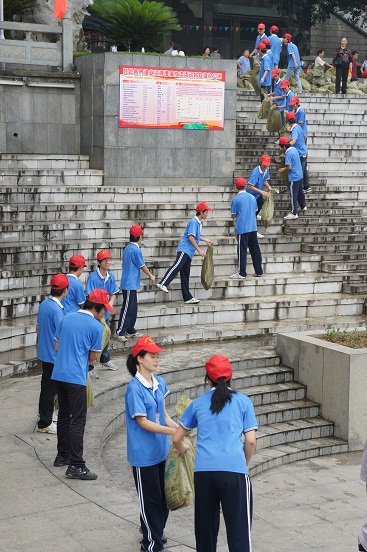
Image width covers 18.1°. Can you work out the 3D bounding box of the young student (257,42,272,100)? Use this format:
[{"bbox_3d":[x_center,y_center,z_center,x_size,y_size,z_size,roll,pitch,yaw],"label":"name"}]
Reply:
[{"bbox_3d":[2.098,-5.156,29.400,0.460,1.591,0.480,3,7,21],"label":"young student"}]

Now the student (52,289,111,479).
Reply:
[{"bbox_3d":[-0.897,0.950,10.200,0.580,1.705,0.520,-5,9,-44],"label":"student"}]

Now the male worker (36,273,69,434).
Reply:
[{"bbox_3d":[-1.349,0.780,11.870,0.350,1.610,0.450,-4,7,-38],"label":"male worker"}]

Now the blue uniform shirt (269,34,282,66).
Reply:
[{"bbox_3d":[2.434,-5.973,30.400,0.450,0.821,0.300,-1,7,-21],"label":"blue uniform shirt"}]

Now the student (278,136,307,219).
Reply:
[{"bbox_3d":[2.067,-1.886,21.722,0.460,1.570,0.470,3,6,19],"label":"student"}]

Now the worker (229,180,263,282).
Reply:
[{"bbox_3d":[1.105,-0.836,20.000,0.520,1.726,0.420,-1,7,-18],"label":"worker"}]

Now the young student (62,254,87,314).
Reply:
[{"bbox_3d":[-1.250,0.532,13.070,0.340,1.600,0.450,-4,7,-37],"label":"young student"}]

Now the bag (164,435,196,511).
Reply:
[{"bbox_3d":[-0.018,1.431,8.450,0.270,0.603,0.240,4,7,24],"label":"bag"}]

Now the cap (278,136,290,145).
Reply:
[{"bbox_3d":[1.887,-2.558,21.750,0.260,0.145,0.180,-6,6,15],"label":"cap"}]

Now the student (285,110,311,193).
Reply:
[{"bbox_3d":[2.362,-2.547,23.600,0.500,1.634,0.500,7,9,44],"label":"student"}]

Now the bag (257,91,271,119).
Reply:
[{"bbox_3d":[1.852,-3.910,26.500,0.260,0.640,0.310,2,6,11],"label":"bag"}]

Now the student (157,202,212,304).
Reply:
[{"bbox_3d":[0.016,-0.372,18.600,0.900,1.641,0.500,0,6,-12],"label":"student"}]

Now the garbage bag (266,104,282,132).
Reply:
[{"bbox_3d":[2.032,-3.509,25.600,0.270,0.640,0.360,2,6,11],"label":"garbage bag"}]

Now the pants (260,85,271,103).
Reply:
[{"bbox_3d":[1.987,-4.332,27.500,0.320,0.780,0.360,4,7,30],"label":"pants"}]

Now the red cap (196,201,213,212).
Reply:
[{"bbox_3d":[0.339,-1.097,18.300,0.270,0.140,0.180,11,6,2],"label":"red cap"}]

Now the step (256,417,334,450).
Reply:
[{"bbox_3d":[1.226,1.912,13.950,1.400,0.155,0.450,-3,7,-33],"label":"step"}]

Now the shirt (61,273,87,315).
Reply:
[{"bbox_3d":[-1.244,0.312,13.050,0.320,0.680,0.460,-4,7,-37],"label":"shirt"}]

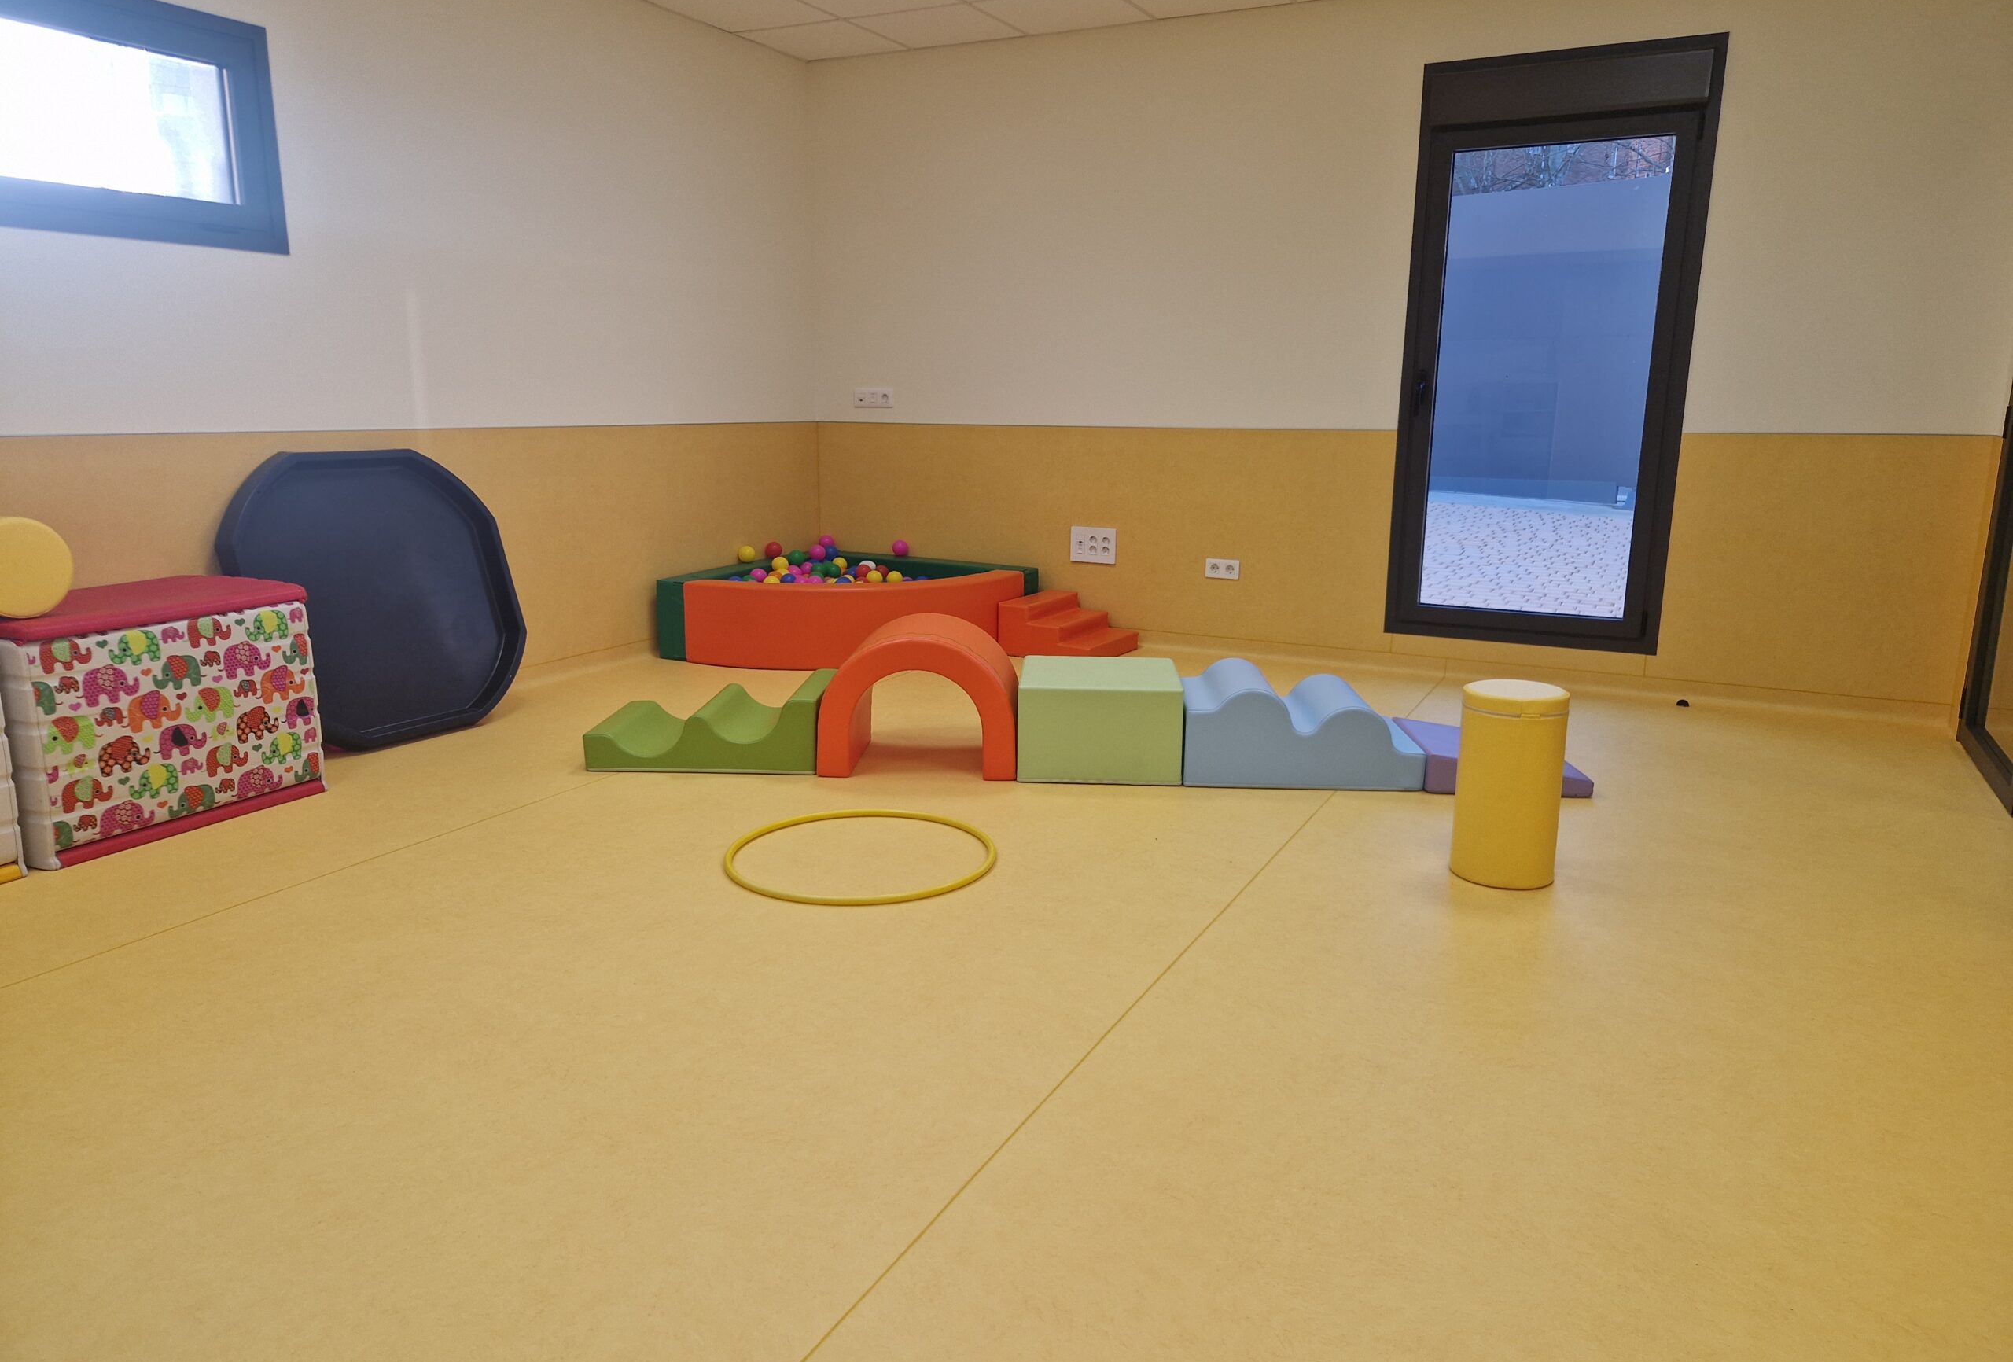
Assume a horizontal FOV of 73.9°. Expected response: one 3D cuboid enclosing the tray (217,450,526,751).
[{"bbox_3d":[-2.086,-0.280,4.469,0.070,0.990,0.990,-12,4,32],"label":"tray"}]

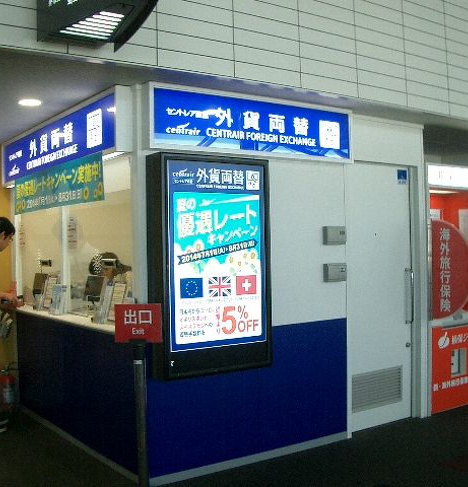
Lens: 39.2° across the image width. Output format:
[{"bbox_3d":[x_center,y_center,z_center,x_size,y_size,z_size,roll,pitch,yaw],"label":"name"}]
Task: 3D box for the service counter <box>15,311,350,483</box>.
[{"bbox_3d":[-0.565,1.031,5.537,1.740,0.950,2.560,-1,-1,-34],"label":"service counter"}]

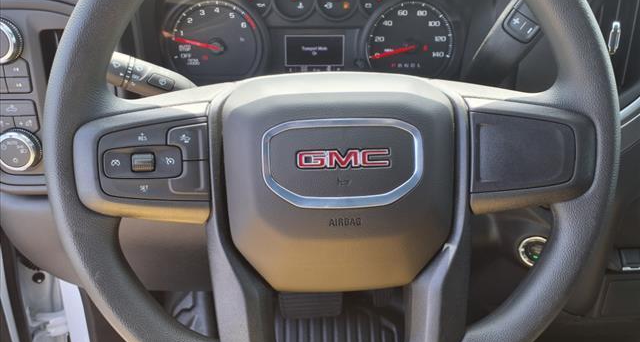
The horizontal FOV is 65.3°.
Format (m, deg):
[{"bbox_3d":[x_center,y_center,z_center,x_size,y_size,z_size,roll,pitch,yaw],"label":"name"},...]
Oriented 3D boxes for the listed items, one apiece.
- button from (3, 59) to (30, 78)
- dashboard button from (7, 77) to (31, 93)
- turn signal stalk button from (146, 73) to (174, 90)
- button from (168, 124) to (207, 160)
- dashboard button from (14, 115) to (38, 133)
[{"bbox_3d":[-0.294,-0.100,0.485,0.025,0.017,0.008,-1,21,-3],"label":"button"},{"bbox_3d":[-0.292,-0.083,0.483,0.024,0.015,0.008,-1,21,-3],"label":"dashboard button"},{"bbox_3d":[-0.131,-0.073,0.412,0.021,0.010,0.005,17,3,-8],"label":"turn signal stalk button"},{"bbox_3d":[-0.091,-0.020,0.344,0.029,0.025,0.010,0,4,-2],"label":"button"},{"bbox_3d":[-0.300,-0.048,0.510,0.024,0.018,0.009,0,10,-3],"label":"dashboard button"}]

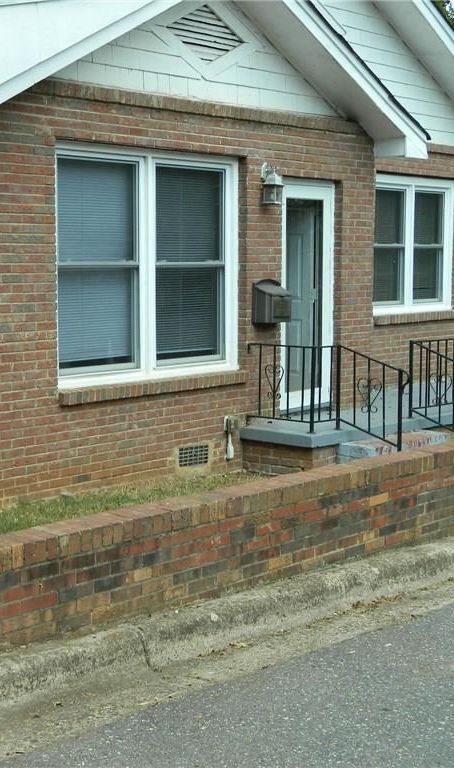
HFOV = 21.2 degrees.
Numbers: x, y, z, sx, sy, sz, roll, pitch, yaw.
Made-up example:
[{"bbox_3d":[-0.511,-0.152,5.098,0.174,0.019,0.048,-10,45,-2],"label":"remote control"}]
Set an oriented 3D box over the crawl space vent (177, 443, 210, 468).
[{"bbox_3d":[-0.280,0.597,10.080,0.045,0.191,0.371,6,8,40],"label":"crawl space vent"}]

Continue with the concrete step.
[{"bbox_3d":[1.503,0.582,10.755,0.362,0.196,1.226,6,8,40],"label":"concrete step"}]

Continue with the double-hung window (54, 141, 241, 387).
[{"bbox_3d":[-0.604,-0.924,9.632,0.101,1.800,2.165,6,8,40],"label":"double-hung window"}]

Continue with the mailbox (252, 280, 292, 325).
[{"bbox_3d":[0.414,-0.715,10.602,0.176,0.392,0.377,6,8,40],"label":"mailbox"}]

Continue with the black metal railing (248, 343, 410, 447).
[{"bbox_3d":[0.846,0.166,10.269,1.396,0.980,0.412,6,8,40],"label":"black metal railing"}]

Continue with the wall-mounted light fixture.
[{"bbox_3d":[0.404,-1.726,10.442,0.211,0.366,0.187,6,8,40],"label":"wall-mounted light fixture"}]

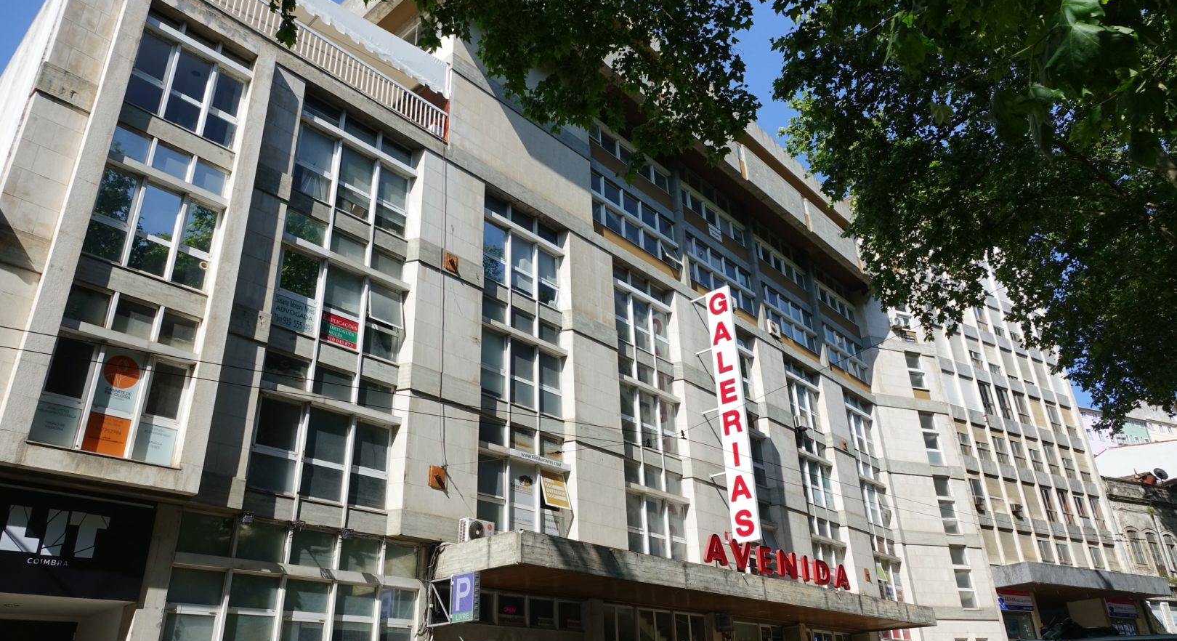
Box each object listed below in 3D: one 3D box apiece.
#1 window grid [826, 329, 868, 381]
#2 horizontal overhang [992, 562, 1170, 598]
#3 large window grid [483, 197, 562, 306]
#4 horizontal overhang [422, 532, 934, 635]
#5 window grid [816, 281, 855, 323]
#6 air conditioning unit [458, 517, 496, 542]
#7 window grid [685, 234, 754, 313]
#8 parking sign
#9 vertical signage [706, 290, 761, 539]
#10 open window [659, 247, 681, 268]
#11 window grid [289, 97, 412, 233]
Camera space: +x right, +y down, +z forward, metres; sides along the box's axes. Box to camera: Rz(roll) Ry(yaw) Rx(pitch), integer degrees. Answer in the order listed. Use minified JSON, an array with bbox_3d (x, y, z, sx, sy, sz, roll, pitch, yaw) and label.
[{"bbox_3d":[14.007,1.868,42.480,0.220,2.200,4.500,-24,-34,36],"label":"window grid"},{"bbox_3d":[27.314,14.329,43.050,13.950,0.960,1.875,14,-31,-29],"label":"horizontal overhang"},{"bbox_3d":[-2.030,-2.050,24.642,0.220,2.750,3.550,-24,-34,36],"label":"large window grid"},{"bbox_3d":[5.680,9.327,26.338,2.760,0.690,24.375,-24,-34,36],"label":"horizontal overhang"},{"bbox_3d":[12.798,-0.954,40.546,0.250,1.068,4.512,-23,-32,37],"label":"window grid"},{"bbox_3d":[-2.408,4.615,17.020,0.274,0.519,0.756,-23,-32,37],"label":"air conditioning unit"},{"bbox_3d":[5.928,-1.936,34.464,0.220,2.250,4.850,-24,-34,36],"label":"window grid"},{"bbox_3d":[-2.487,5.604,15.849,0.700,0.910,0.150,-23,-32,37],"label":"parking sign"},{"bbox_3d":[5.146,3.094,28.127,1.005,9.450,0.200,-24,-34,36],"label":"vertical signage"},{"bbox_3d":[3.105,-2.449,29.195,0.320,0.830,0.952,-23,-32,37],"label":"open window"},{"bbox_3d":[-5.580,-3.727,19.070,0.250,2.646,3.092,-23,-32,37],"label":"window grid"}]

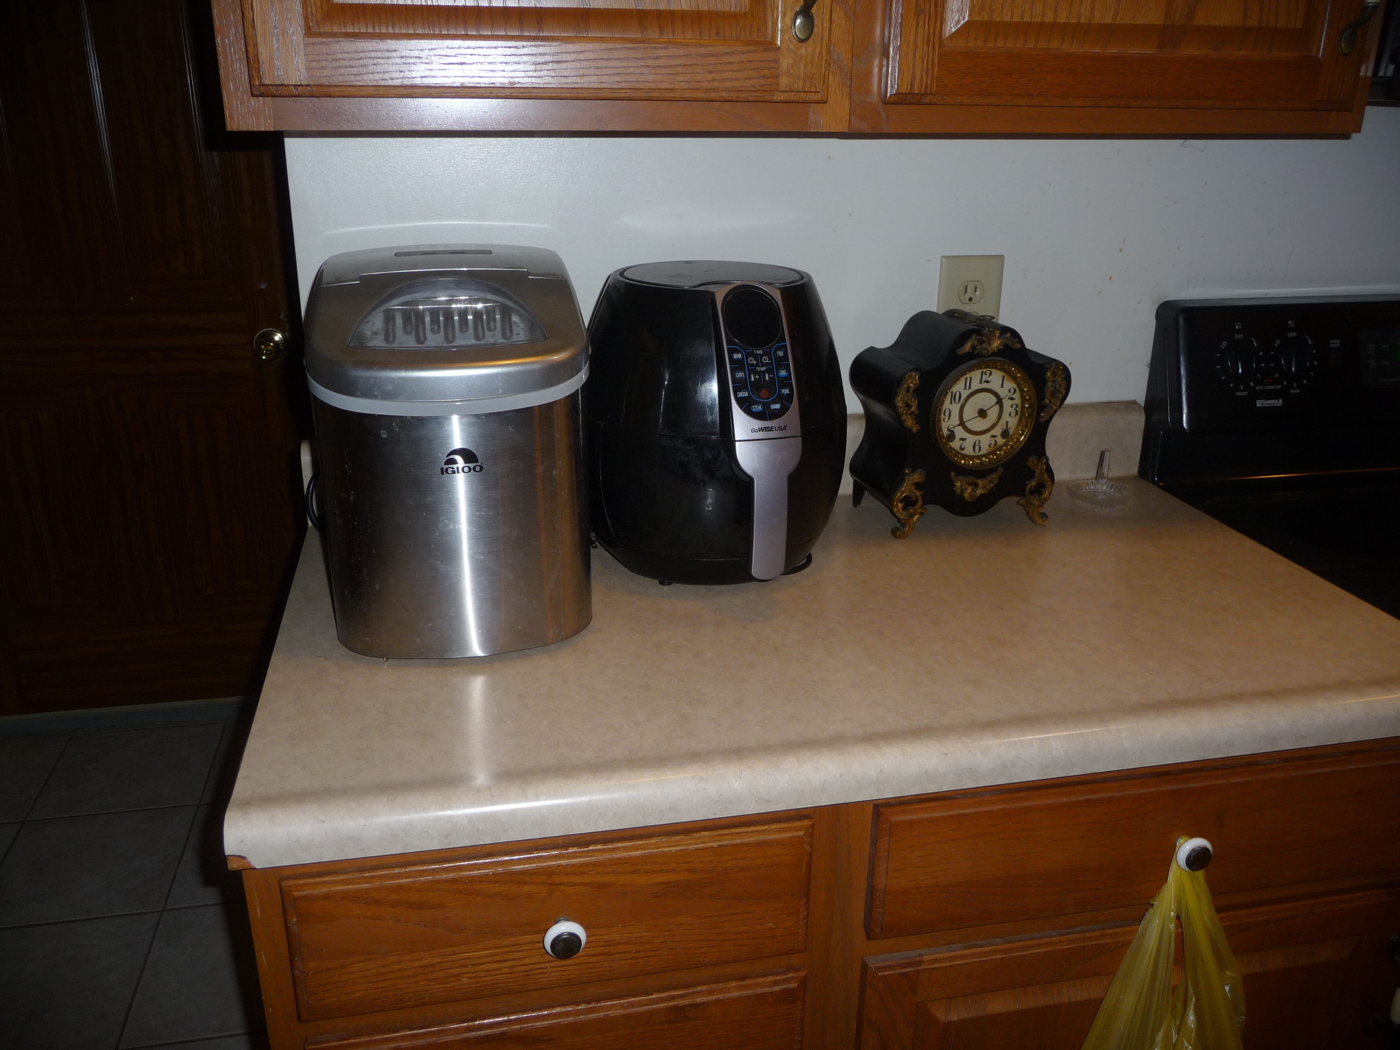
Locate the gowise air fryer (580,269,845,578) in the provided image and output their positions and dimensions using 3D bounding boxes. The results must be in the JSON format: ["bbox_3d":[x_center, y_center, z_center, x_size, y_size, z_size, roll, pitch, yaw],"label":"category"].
[{"bbox_3d":[0.016,-0.111,1.227,0.297,0.312,0.345,-6,22,-17],"label":"gowise air fryer"}]

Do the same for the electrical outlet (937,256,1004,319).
[{"bbox_3d":[0.345,-0.278,1.452,0.086,0.130,0.008,-4,21,-12],"label":"electrical outlet"}]

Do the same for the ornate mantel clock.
[{"bbox_3d":[0.316,-0.136,1.383,0.234,0.256,0.138,-5,21,-16],"label":"ornate mantel clock"}]

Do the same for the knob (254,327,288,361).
[{"bbox_3d":[-0.918,-0.378,2.412,0.067,0.067,0.062,-4,21,-12],"label":"knob"}]

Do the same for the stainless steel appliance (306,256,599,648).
[{"bbox_3d":[-0.245,-0.091,1.136,0.250,0.333,0.358,-5,21,-14],"label":"stainless steel appliance"}]

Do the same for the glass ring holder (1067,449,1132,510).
[{"bbox_3d":[0.520,-0.064,1.468,0.080,0.067,0.080,-4,21,-12],"label":"glass ring holder"}]

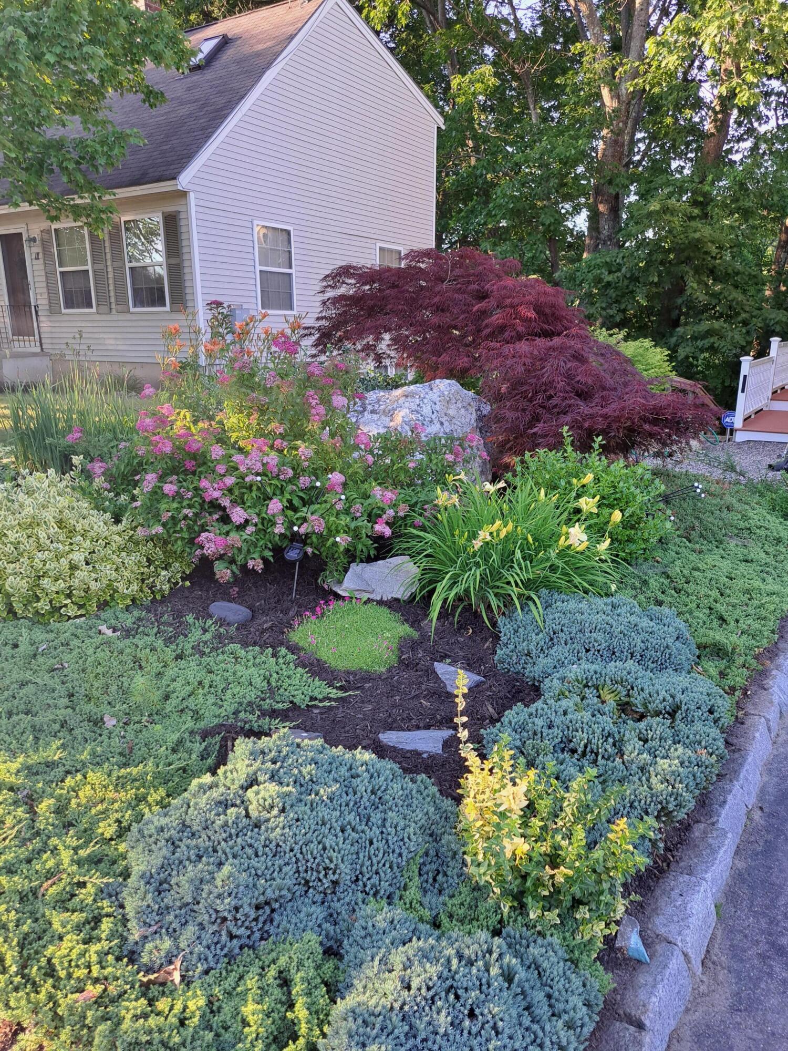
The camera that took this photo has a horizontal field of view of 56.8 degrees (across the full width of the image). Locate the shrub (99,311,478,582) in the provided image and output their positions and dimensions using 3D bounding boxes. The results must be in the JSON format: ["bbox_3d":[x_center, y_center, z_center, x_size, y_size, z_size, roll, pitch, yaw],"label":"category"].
[{"bbox_3d":[-0.645,-0.613,4.600,2.200,1.330,1.650,0,14,0],"label":"shrub"}]

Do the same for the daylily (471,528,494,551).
[{"bbox_3d":[0.439,0.069,3.620,0.105,0.100,0.095,3,15,10],"label":"daylily"}]

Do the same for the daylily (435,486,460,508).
[{"bbox_3d":[0.280,-0.150,3.850,0.125,0.105,0.100,3,15,10],"label":"daylily"}]

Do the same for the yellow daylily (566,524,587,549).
[{"bbox_3d":[0.928,0.052,3.700,0.108,0.120,0.100,-1,14,-5],"label":"yellow daylily"}]

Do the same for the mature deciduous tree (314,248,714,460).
[{"bbox_3d":[1.108,-1.550,7.000,3.500,2.100,2.800,0,14,0],"label":"mature deciduous tree"}]

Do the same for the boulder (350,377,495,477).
[{"bbox_3d":[0.209,-0.658,5.700,1.100,0.920,0.850,0,14,0],"label":"boulder"}]

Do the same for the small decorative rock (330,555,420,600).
[{"bbox_3d":[-0.095,0.273,3.750,0.440,0.160,0.280,0,14,0],"label":"small decorative rock"}]

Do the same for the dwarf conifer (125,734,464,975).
[{"bbox_3d":[-0.255,0.735,1.870,0.870,0.320,0.720,0,14,0],"label":"dwarf conifer"}]

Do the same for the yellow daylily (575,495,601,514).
[{"bbox_3d":[1.014,-0.110,3.820,0.125,0.100,0.100,0,14,0],"label":"yellow daylily"}]

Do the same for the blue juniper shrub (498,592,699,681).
[{"bbox_3d":[0.875,0.455,3.150,0.860,0.300,0.720,0,15,0],"label":"blue juniper shrub"}]

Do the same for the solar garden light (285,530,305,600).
[{"bbox_3d":[-0.498,0.195,3.650,0.100,0.360,0.100,1,14,5],"label":"solar garden light"}]

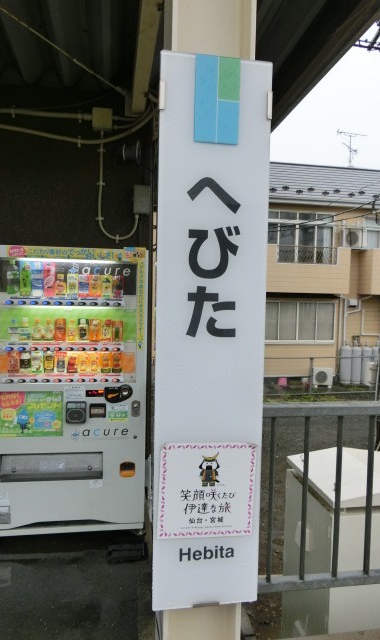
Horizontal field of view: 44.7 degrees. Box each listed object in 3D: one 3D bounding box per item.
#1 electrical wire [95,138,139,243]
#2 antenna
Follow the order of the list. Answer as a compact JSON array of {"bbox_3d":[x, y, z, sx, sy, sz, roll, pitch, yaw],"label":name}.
[{"bbox_3d":[-0.562,-1.023,3.615,0.340,0.840,0.040,1,3,-8],"label":"electrical wire"},{"bbox_3d":[5.853,-6.215,16.700,1.200,1.380,0.750,0,3,-14],"label":"antenna"}]

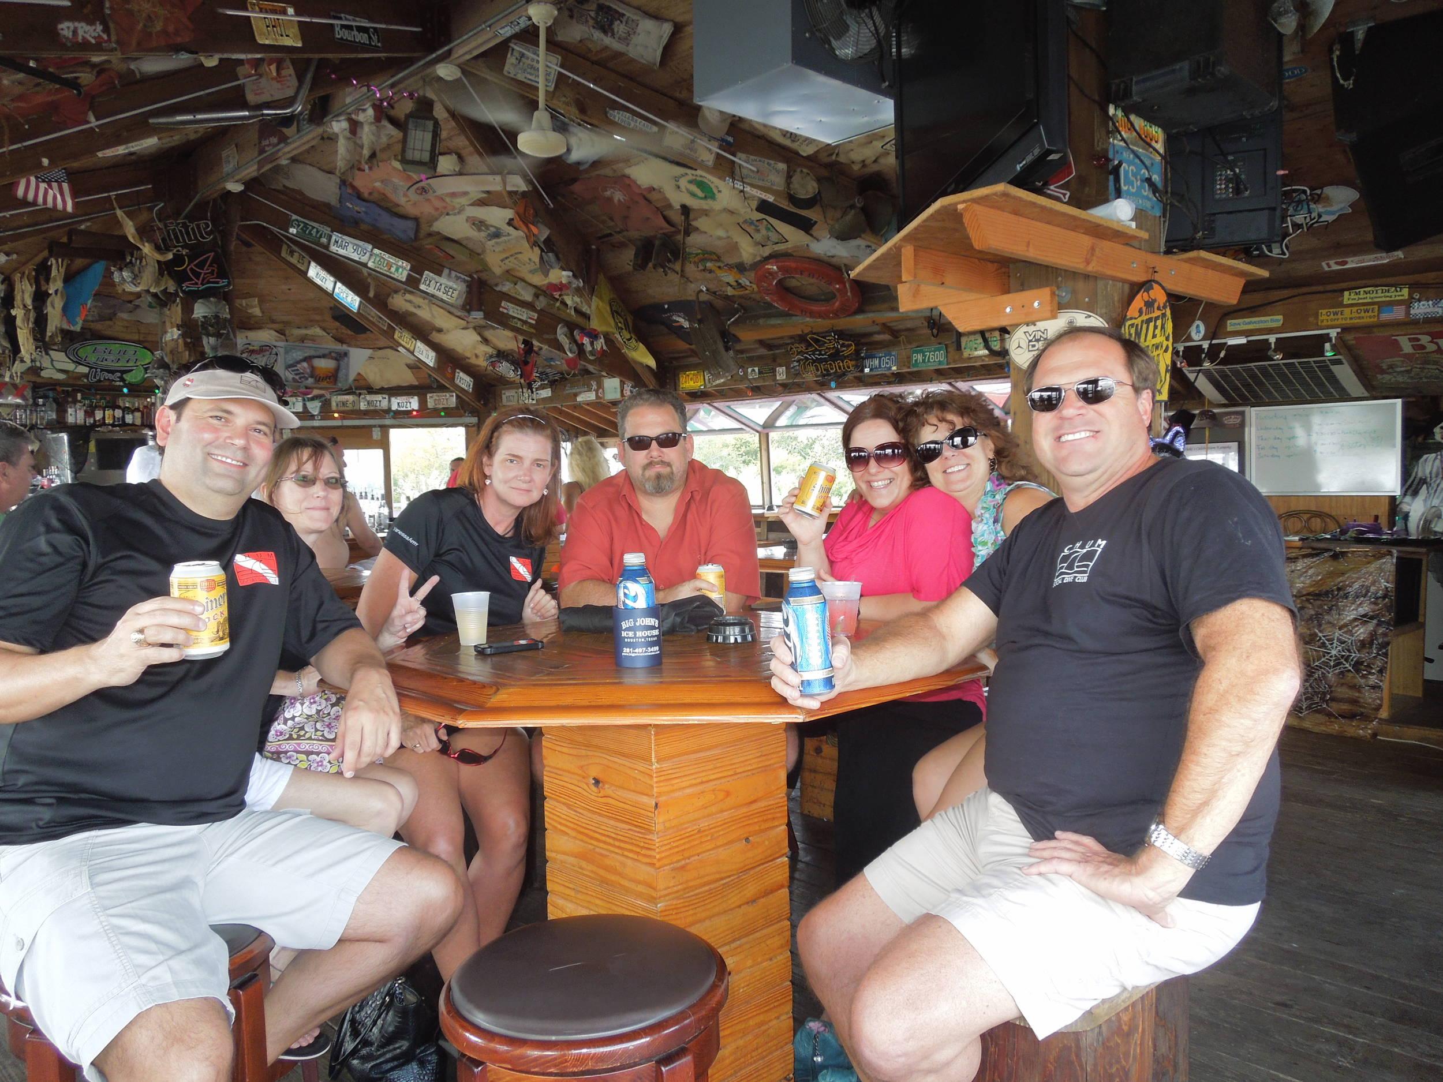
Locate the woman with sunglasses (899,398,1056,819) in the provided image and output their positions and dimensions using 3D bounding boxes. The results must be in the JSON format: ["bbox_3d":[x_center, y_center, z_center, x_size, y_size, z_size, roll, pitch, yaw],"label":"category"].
[{"bbox_3d":[0.596,0.337,2.304,0.500,1.340,0.720,2,5,45],"label":"woman with sunglasses"}]

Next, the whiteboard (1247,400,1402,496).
[{"bbox_3d":[4.040,-0.617,7.000,0.030,0.620,0.930,-4,5,-43],"label":"whiteboard"}]

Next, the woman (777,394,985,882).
[{"bbox_3d":[0.356,0.370,2.326,0.500,1.400,0.660,1,4,30],"label":"woman"}]

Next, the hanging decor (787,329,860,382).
[{"bbox_3d":[0.827,-1.486,8.350,0.660,0.370,0.120,2,4,41],"label":"hanging decor"}]

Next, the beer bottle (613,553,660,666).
[{"bbox_3d":[-0.146,0.112,1.784,0.078,0.190,0.078,-1,3,-6],"label":"beer bottle"}]

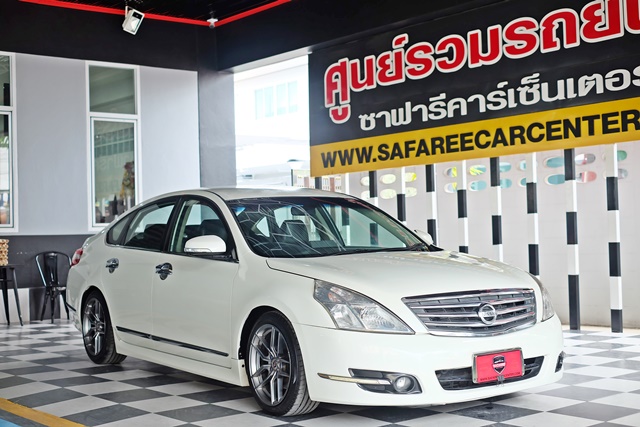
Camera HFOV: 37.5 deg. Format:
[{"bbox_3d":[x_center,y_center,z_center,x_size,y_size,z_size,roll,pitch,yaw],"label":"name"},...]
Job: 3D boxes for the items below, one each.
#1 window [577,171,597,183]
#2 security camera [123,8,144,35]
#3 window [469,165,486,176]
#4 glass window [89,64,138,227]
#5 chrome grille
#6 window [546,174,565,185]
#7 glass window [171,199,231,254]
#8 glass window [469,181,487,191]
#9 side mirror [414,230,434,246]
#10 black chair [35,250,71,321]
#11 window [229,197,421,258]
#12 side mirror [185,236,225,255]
[{"bbox_3d":[2.787,-0.376,9.820,0.070,0.123,0.257,0,-1,-40],"label":"window"},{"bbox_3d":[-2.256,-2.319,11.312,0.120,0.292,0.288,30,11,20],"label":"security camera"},{"bbox_3d":[1.847,-0.499,10.938,0.070,0.127,0.263,0,-1,-40],"label":"window"},{"bbox_3d":[-2.702,-0.882,12.376,0.732,2.131,0.090,0,-1,-40],"label":"glass window"},{"bbox_3d":[0.916,0.556,5.295,1.020,0.260,0.170,-1,-1,-35],"label":"chrome grille"},{"bbox_3d":[2.546,-0.362,10.107,0.070,0.112,0.280,0,-1,-40],"label":"window"},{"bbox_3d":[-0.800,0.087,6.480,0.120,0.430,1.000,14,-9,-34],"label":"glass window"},{"bbox_3d":[1.848,-0.320,10.939,0.070,0.125,0.275,0,-1,-40],"label":"glass window"},{"bbox_3d":[0.758,0.187,7.096,0.245,0.145,0.150,-1,-1,-35],"label":"side mirror"},{"bbox_3d":[-3.191,0.899,11.589,0.450,0.850,0.470,0,-1,-40],"label":"black chair"},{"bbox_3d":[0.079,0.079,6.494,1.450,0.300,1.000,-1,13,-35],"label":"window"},{"bbox_3d":[-0.733,0.203,6.062,0.245,0.145,0.150,-1,-1,-35],"label":"side mirror"}]

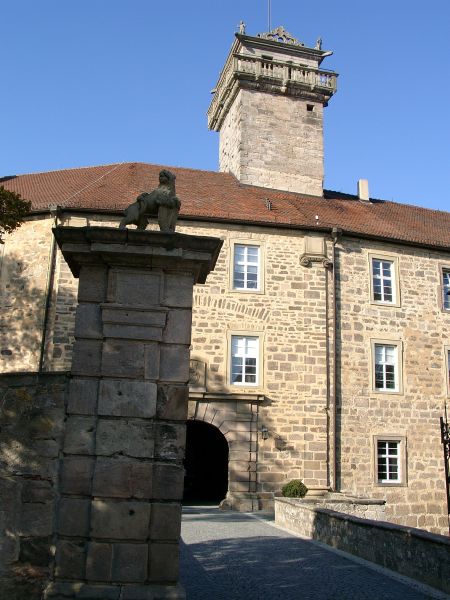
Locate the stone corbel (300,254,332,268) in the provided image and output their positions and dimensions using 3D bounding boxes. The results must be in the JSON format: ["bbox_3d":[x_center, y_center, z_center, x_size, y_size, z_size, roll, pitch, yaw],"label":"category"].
[{"bbox_3d":[3.450,-1.455,22.306,1.120,0.400,0.380,4,-15,-7],"label":"stone corbel"}]

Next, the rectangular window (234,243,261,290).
[{"bbox_3d":[0.818,-1.194,22.157,1.016,1.790,0.180,4,-15,-7],"label":"rectangular window"}]

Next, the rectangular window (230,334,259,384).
[{"bbox_3d":[0.708,2.213,21.247,1.019,1.799,0.180,4,-15,-7],"label":"rectangular window"}]

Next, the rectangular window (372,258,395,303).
[{"bbox_3d":[6.218,-0.691,23.143,0.995,1.734,0.180,6,-16,-16],"label":"rectangular window"}]

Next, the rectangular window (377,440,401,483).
[{"bbox_3d":[5.926,5.877,21.369,0.959,1.504,0.180,6,-16,-16],"label":"rectangular window"}]

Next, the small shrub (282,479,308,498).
[{"bbox_3d":[1.865,5.039,15.753,0.690,0.500,0.680,4,-15,-7],"label":"small shrub"}]

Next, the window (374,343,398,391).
[{"bbox_3d":[6.083,2.582,22.262,1.001,1.757,0.180,6,-16,-16],"label":"window"}]

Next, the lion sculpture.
[{"bbox_3d":[-0.918,-1.197,7.247,0.700,0.700,0.350,-6,-17,27],"label":"lion sculpture"}]

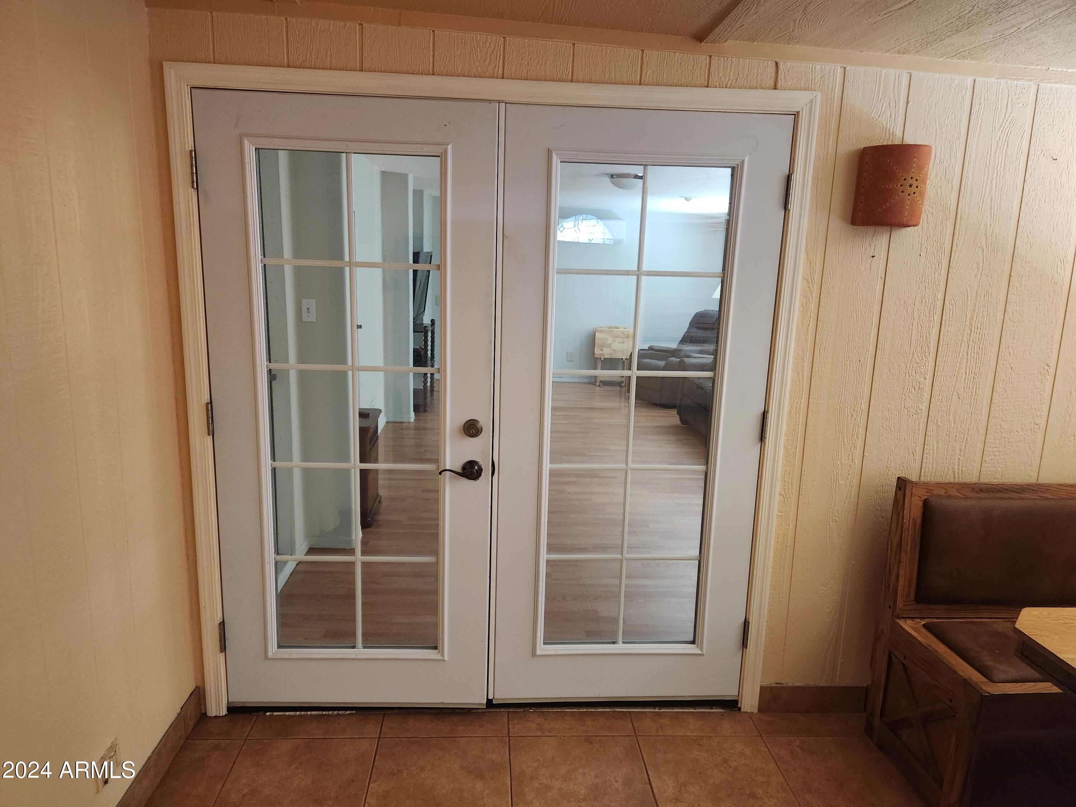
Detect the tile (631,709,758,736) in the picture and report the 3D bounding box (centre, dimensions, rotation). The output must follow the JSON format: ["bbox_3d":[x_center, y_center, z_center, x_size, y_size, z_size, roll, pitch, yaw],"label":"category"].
[{"bbox_3d":[0.547,1.125,2.506,0.435,0.010,0.135,1,11,-3],"label":"tile"}]

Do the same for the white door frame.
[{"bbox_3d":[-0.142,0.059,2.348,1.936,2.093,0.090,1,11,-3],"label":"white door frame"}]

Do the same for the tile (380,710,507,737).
[{"bbox_3d":[-0.317,1.109,2.455,0.434,0.010,0.135,1,11,-3],"label":"tile"}]

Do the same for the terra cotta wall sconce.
[{"bbox_3d":[1.106,-0.667,2.190,0.207,0.233,0.115,1,11,-3],"label":"terra cotta wall sconce"}]

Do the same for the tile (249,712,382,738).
[{"bbox_3d":[-0.750,1.102,2.430,0.433,0.010,0.135,1,11,-3],"label":"tile"}]

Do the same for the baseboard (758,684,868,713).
[{"bbox_3d":[0.997,1.064,2.572,0.390,0.110,0.013,1,11,-3],"label":"baseboard"}]

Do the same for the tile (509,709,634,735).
[{"bbox_3d":[0.115,1.117,2.481,0.431,0.010,0.135,1,11,-3],"label":"tile"}]

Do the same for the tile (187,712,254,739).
[{"bbox_3d":[-1.062,1.096,2.411,0.192,0.010,0.135,1,11,-3],"label":"tile"}]

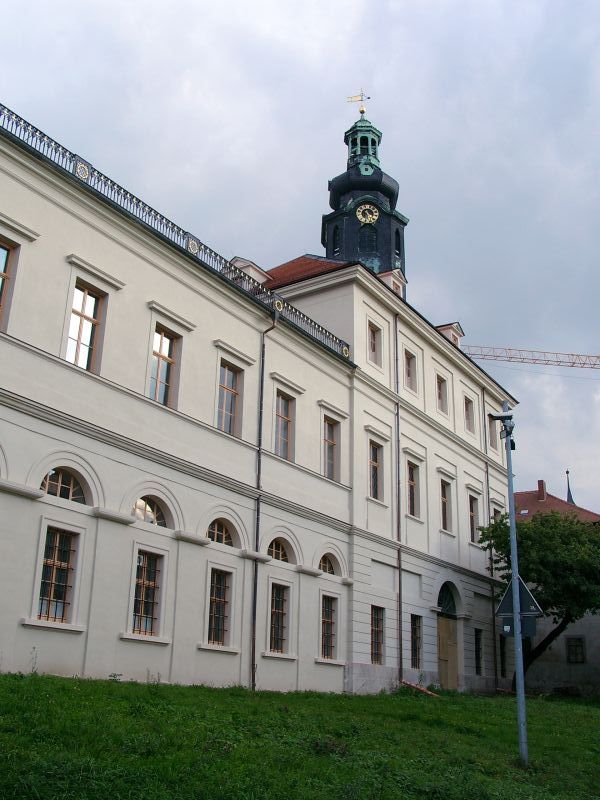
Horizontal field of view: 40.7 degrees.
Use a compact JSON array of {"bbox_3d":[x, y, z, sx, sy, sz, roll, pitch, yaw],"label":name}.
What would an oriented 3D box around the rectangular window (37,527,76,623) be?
[{"bbox_3d":[-6.171,4.505,20.765,0.220,2.388,1.100,-13,-26,32],"label":"rectangular window"}]

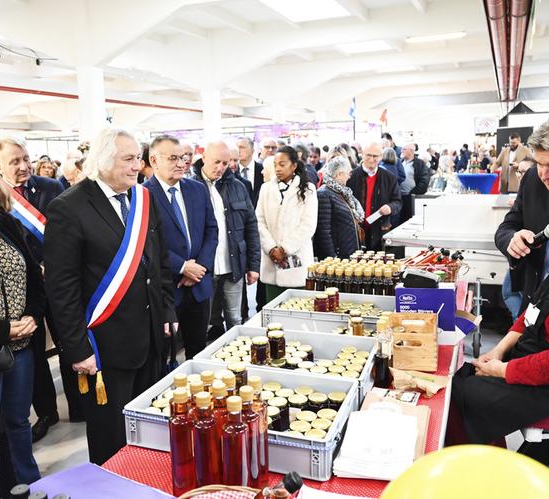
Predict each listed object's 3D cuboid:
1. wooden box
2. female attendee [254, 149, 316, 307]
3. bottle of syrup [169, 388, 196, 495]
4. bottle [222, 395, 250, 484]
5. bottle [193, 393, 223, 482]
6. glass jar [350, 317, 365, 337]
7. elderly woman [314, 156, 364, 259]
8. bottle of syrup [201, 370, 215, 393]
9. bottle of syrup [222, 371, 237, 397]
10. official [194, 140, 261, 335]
[{"bbox_3d":[0.559,0.353,2.241,0.165,0.210,0.160,1,10,8],"label":"wooden box"},{"bbox_3d":[0.080,0.147,3.800,0.440,1.670,0.340,2,10,8],"label":"female attendee"},{"bbox_3d":[-0.225,0.473,1.368,0.061,0.280,0.061,-1,10,-6],"label":"bottle of syrup"},{"bbox_3d":[-0.092,0.481,1.322,0.061,0.280,0.061,-1,10,-6],"label":"bottle"},{"bbox_3d":[-0.159,0.467,1.293,0.059,0.281,0.059,0,10,0],"label":"bottle"},{"bbox_3d":[0.343,0.323,2.325,0.054,0.070,0.054,0,10,0],"label":"glass jar"},{"bbox_3d":[0.501,0.042,4.576,0.340,1.573,0.500,8,13,39],"label":"elderly woman"},{"bbox_3d":[-0.165,0.445,1.417,0.059,0.281,0.059,0,10,0],"label":"bottle of syrup"},{"bbox_3d":[-0.116,0.455,1.469,0.061,0.280,0.061,-1,10,-6],"label":"bottle of syrup"},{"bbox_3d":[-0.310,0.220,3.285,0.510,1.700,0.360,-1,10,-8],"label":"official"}]

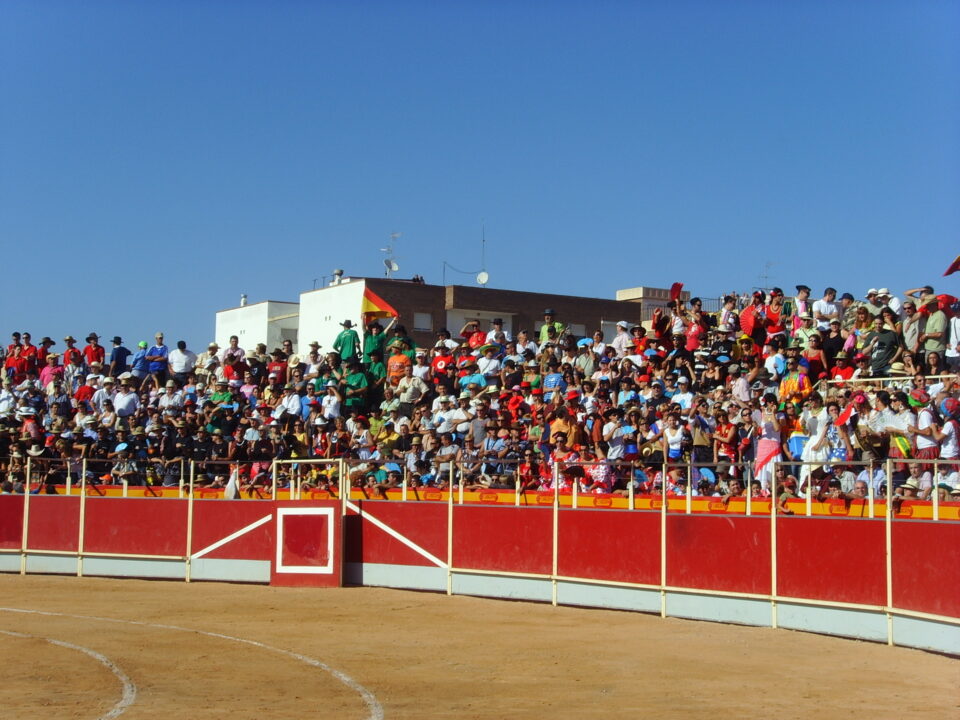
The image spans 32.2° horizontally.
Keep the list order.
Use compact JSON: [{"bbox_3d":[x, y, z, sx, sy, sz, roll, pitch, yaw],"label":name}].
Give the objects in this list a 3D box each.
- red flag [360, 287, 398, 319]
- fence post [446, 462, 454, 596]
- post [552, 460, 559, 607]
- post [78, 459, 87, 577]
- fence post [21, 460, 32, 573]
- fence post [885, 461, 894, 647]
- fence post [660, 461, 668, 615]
[{"bbox_3d":[-2.356,-1.336,39.000,0.880,0.740,0.300,1,-5,7],"label":"red flag"},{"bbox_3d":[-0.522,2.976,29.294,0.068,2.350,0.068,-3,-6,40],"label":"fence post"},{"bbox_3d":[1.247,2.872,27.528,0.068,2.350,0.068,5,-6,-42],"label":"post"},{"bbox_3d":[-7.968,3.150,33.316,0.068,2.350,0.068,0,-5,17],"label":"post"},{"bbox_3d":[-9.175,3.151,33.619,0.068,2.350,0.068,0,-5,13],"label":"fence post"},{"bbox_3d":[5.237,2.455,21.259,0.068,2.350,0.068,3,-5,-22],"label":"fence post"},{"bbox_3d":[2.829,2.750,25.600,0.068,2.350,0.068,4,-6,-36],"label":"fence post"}]

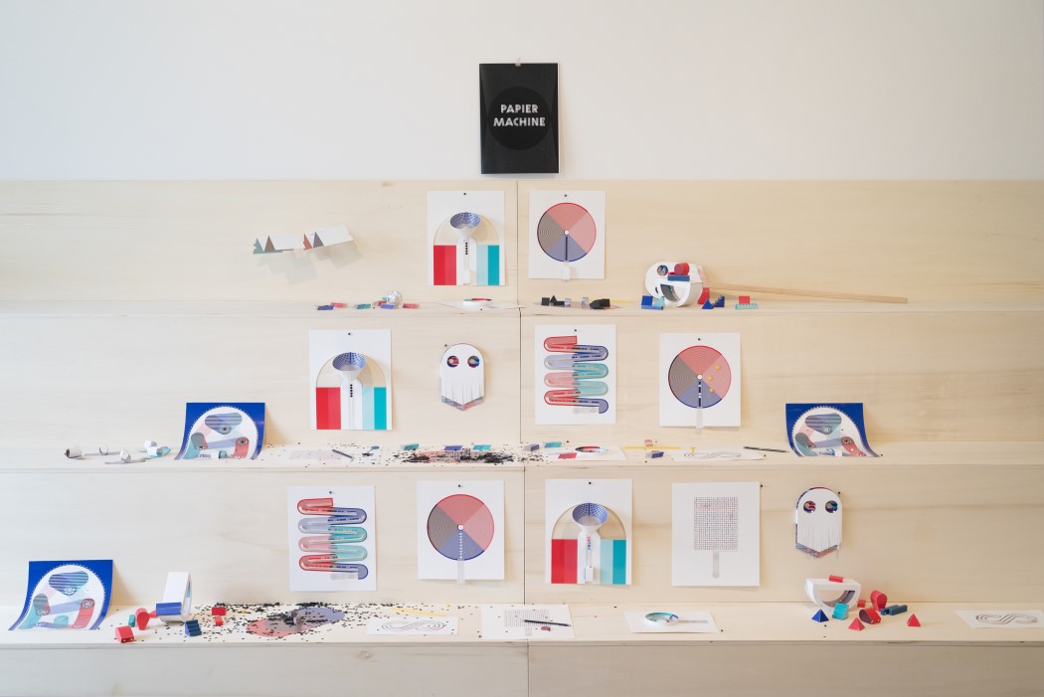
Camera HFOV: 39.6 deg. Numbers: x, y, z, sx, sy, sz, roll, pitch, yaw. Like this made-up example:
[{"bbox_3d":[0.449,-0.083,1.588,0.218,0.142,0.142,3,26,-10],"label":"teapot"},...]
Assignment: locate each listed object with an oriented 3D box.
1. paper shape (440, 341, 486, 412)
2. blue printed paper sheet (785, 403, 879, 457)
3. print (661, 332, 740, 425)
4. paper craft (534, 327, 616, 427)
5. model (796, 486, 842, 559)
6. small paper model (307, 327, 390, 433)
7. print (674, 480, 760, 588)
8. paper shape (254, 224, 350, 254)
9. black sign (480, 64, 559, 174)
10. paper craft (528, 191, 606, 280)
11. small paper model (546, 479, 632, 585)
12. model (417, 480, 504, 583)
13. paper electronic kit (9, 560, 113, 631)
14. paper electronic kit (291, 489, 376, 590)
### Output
[{"bbox_3d":[-0.171,0.085,4.195,0.127,0.198,0.030,0,7,-1],"label":"paper shape"},{"bbox_3d":[0.882,0.231,4.138,0.225,0.120,0.200,0,7,-1],"label":"blue printed paper sheet"},{"bbox_3d":[0.471,0.087,3.817,0.213,0.252,0.020,0,8,-1],"label":"print"},{"bbox_3d":[0.150,0.073,4.060,0.228,0.279,0.012,0,2,0],"label":"paper craft"},{"bbox_3d":[0.732,0.432,3.573,0.111,0.180,0.032,0,8,-1],"label":"model"},{"bbox_3d":[-0.512,0.101,4.312,0.243,0.302,0.075,0,8,0],"label":"small paper model"},{"bbox_3d":[0.528,0.507,3.935,0.241,0.290,0.012,0,7,-1],"label":"print"},{"bbox_3d":[-0.667,-0.335,4.431,0.303,0.094,0.080,0,7,-1],"label":"paper shape"},{"bbox_3d":[-0.007,-0.701,4.436,0.238,0.333,0.015,0,7,-1],"label":"black sign"},{"bbox_3d":[0.127,-0.313,4.046,0.213,0.247,0.020,0,8,-1],"label":"paper craft"},{"bbox_3d":[0.167,0.458,3.557,0.213,0.266,0.060,0,8,-1],"label":"small paper model"},{"bbox_3d":[-0.161,0.483,3.820,0.231,0.268,0.015,0,2,0],"label":"model"},{"bbox_3d":[-1.111,0.594,3.502,0.211,0.115,0.183,0,8,-1],"label":"paper electronic kit"},{"bbox_3d":[-0.502,0.503,3.830,0.232,0.277,0.010,0,2,0],"label":"paper electronic kit"}]

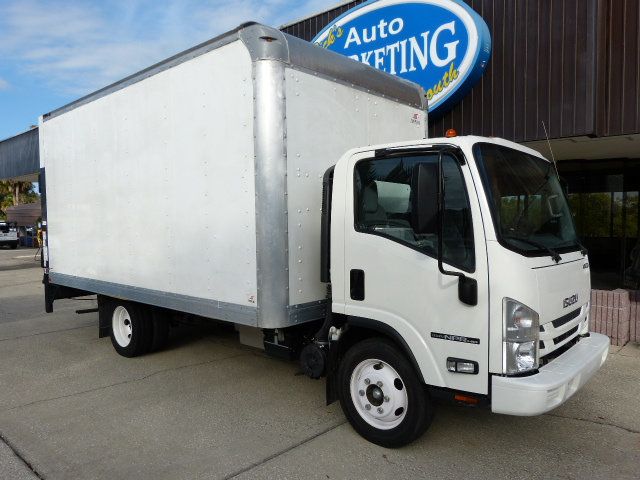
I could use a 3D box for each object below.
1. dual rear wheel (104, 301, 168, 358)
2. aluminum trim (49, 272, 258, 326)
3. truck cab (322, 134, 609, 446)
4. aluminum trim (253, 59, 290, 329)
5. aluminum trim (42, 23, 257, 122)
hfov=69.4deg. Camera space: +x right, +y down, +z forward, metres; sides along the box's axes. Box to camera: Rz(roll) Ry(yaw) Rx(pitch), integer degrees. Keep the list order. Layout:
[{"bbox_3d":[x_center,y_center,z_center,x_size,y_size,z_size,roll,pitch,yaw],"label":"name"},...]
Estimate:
[{"bbox_3d":[-2.350,1.077,6.033,0.790,0.785,0.495,1,3,41],"label":"dual rear wheel"},{"bbox_3d":[-2.237,0.597,5.321,4.656,0.165,0.060,1,3,41],"label":"aluminum trim"},{"bbox_3d":[1.277,0.321,3.893,1.780,2.360,2.100,1,3,41],"label":"truck cab"},{"bbox_3d":[-0.392,-0.360,3.743,0.203,2.148,0.203,1,3,41],"label":"aluminum trim"},{"bbox_3d":[-2.238,-1.762,5.243,4.686,0.162,0.130,1,3,41],"label":"aluminum trim"}]

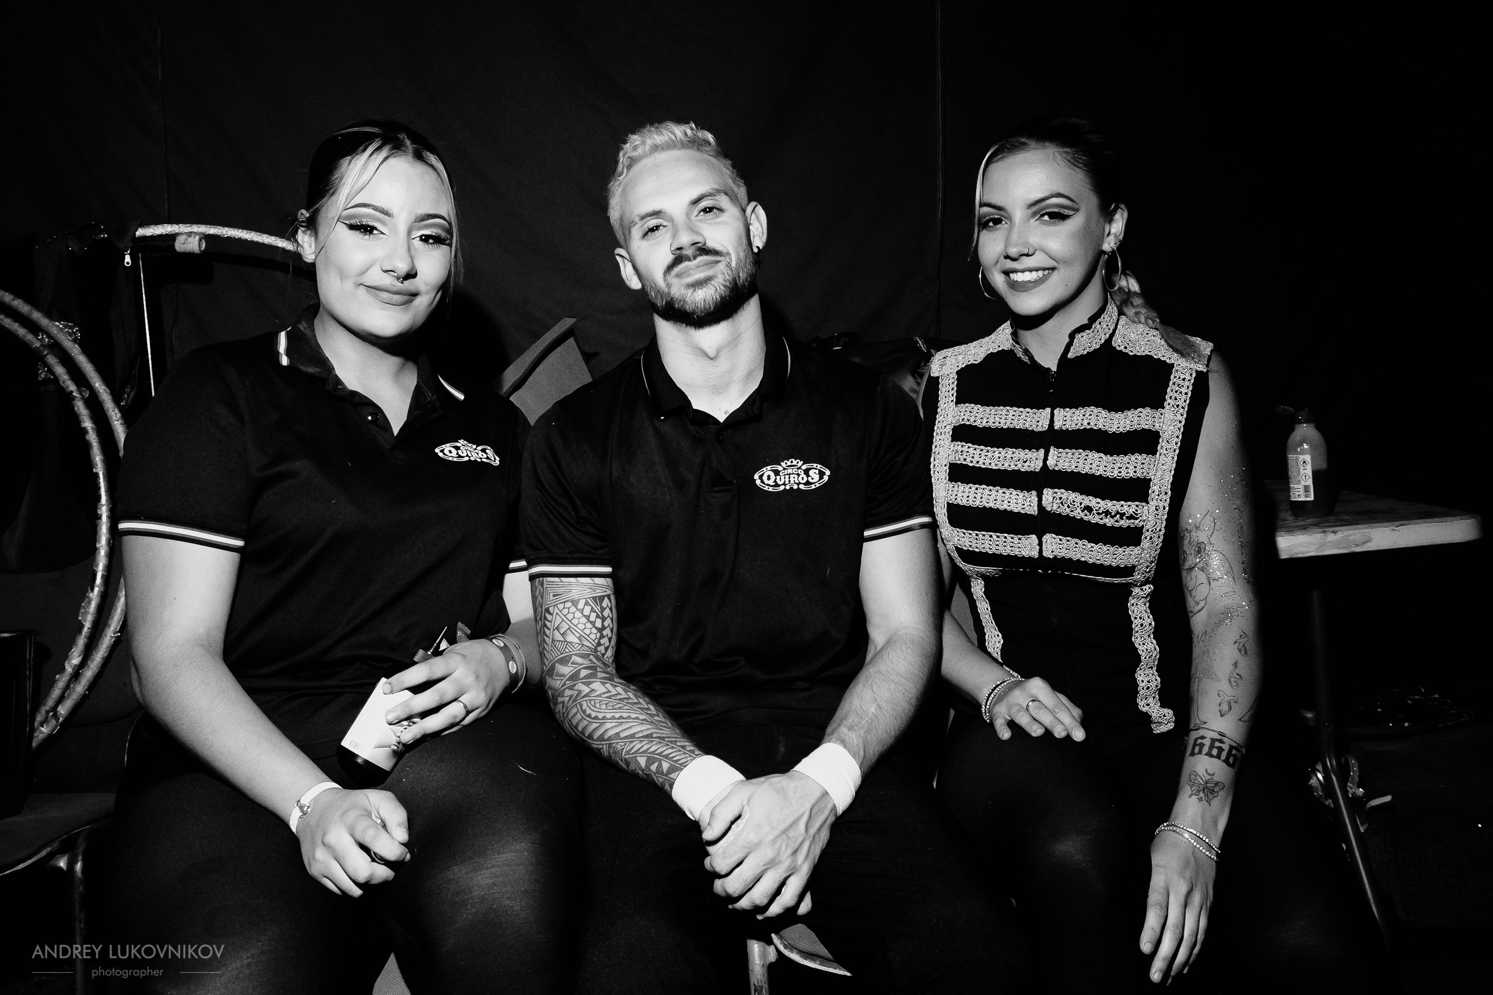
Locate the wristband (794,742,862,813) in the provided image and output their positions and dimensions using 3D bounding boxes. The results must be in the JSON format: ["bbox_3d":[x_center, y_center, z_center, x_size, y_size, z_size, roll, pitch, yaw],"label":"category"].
[{"bbox_3d":[0.083,0.293,1.165,0.063,0.050,0.055,37,-26,7],"label":"wristband"}]

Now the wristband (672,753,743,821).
[{"bbox_3d":[-0.042,0.303,1.165,0.050,0.063,0.055,38,-9,25],"label":"wristband"}]

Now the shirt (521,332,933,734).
[{"bbox_3d":[-0.025,0.047,1.400,0.500,0.500,0.300,-1,7,0],"label":"shirt"}]

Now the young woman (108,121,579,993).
[{"bbox_3d":[-0.400,0.245,1.160,0.510,1.290,0.700,-4,8,-27],"label":"young woman"}]

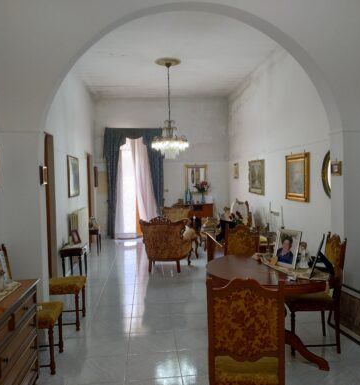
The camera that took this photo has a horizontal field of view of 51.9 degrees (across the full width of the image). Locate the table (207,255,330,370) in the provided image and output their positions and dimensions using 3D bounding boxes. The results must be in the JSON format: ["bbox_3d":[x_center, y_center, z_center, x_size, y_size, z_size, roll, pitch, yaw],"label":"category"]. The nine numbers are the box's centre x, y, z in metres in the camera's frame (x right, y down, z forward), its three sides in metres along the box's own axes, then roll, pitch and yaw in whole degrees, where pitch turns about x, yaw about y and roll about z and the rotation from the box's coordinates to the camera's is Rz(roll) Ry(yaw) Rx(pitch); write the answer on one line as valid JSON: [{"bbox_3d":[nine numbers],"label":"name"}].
[{"bbox_3d":[0.764,1.042,3.269,1.090,0.770,1.090,-1,3,-5],"label":"table"}]

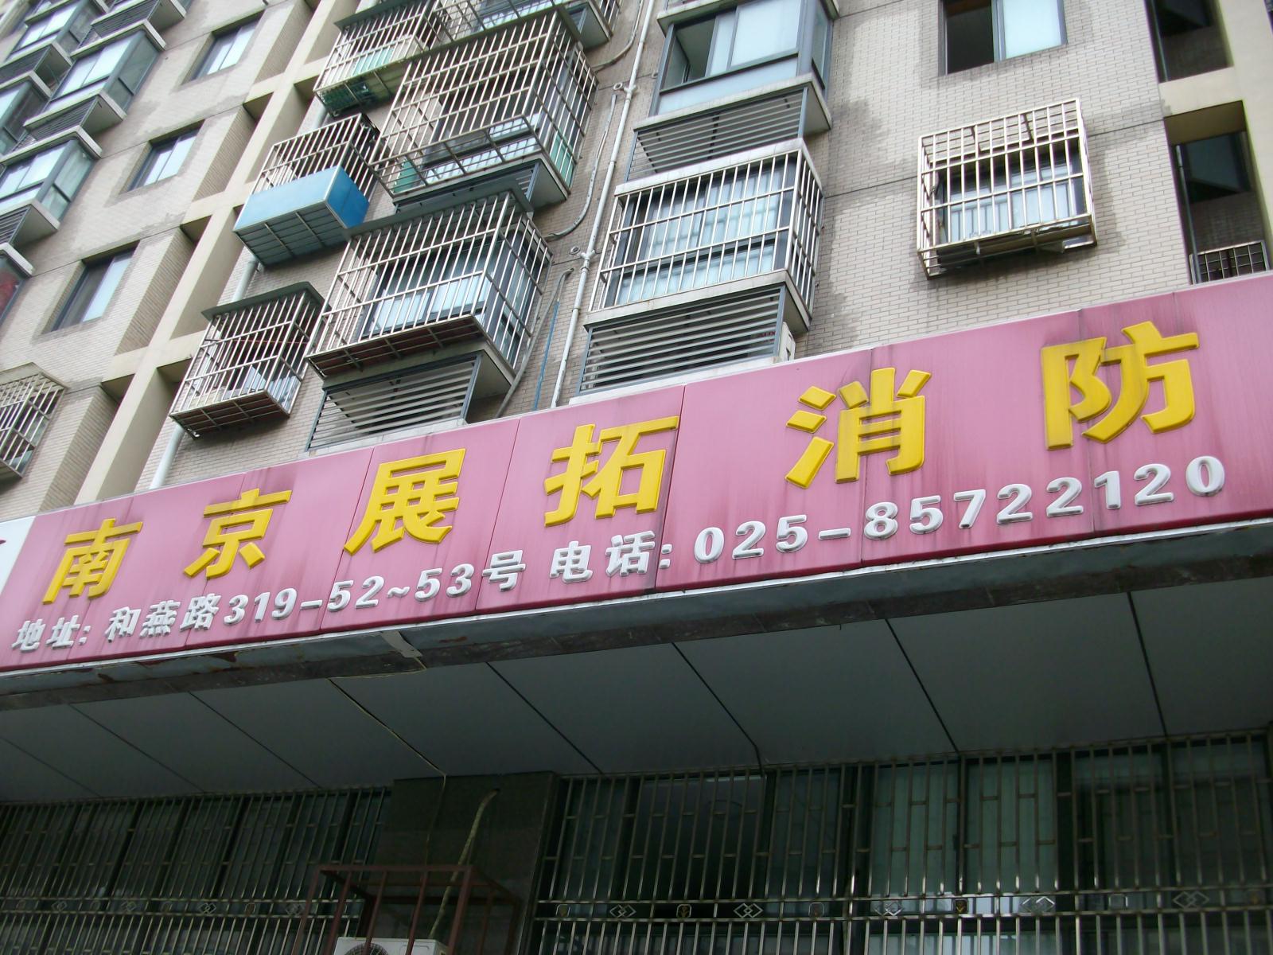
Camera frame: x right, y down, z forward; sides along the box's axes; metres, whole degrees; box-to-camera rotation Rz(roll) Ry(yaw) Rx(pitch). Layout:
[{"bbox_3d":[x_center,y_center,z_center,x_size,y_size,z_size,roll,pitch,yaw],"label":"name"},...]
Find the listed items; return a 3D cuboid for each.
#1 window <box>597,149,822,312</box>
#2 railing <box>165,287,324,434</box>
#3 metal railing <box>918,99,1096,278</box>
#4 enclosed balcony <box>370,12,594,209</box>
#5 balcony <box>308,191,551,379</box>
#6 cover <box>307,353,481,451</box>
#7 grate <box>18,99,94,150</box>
[{"bbox_3d":[0.660,-2.076,11.546,1.889,1.796,0.600,-9,-39,24],"label":"window"},{"bbox_3d":[-4.294,-1.291,13.907,1.351,1.587,0.430,-9,-39,24],"label":"railing"},{"bbox_3d":[3.116,-2.452,10.616,1.357,1.455,0.330,-9,-39,24],"label":"metal railing"},{"bbox_3d":[-1.663,-3.974,14.106,1.939,1.869,1.100,-9,-39,24],"label":"enclosed balcony"},{"bbox_3d":[-2.113,-1.784,12.766,1.930,1.695,0.820,-9,-39,24],"label":"balcony"},{"bbox_3d":[-2.291,-0.694,11.788,1.762,0.727,0.080,-9,-39,24],"label":"cover"},{"bbox_3d":[-9.416,-5.693,20.307,1.480,0.680,0.080,-9,-39,24],"label":"grate"}]

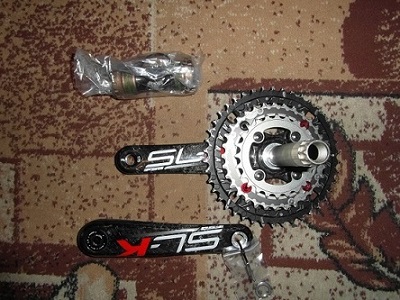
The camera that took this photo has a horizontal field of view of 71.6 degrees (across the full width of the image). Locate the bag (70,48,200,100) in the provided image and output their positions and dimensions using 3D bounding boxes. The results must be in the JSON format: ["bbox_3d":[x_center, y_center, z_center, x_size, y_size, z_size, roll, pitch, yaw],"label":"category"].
[{"bbox_3d":[-0.076,-0.093,0.336,0.160,0.045,0.062,-2,89,-1],"label":"bag"}]

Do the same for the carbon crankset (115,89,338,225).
[{"bbox_3d":[0.040,0.008,0.295,0.280,0.135,0.175,-1,88,-3],"label":"carbon crankset"}]

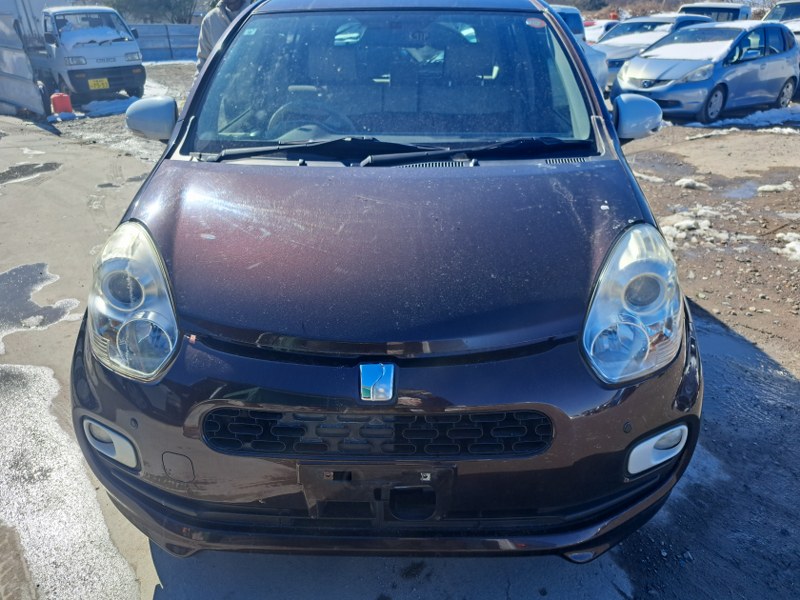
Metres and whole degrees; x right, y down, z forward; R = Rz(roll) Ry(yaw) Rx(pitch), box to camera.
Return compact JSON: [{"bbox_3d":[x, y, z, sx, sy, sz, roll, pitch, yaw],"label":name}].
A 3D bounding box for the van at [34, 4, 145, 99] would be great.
[{"bbox_3d":[-6.366,-4.804,10.902,3.150,1.720,1.420,23,33,40],"label":"van"}]

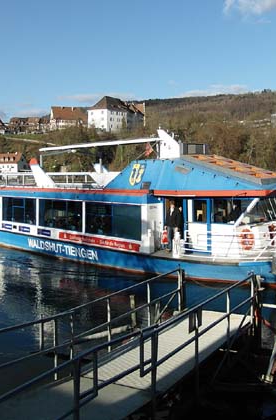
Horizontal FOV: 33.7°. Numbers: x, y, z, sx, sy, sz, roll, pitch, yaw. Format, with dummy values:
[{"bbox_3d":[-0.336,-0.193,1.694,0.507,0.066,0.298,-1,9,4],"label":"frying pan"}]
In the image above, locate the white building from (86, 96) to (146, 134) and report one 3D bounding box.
[{"bbox_3d":[-13.747,-58.349,278.000,15.500,22.000,35.000,3,5,37],"label":"white building"}]

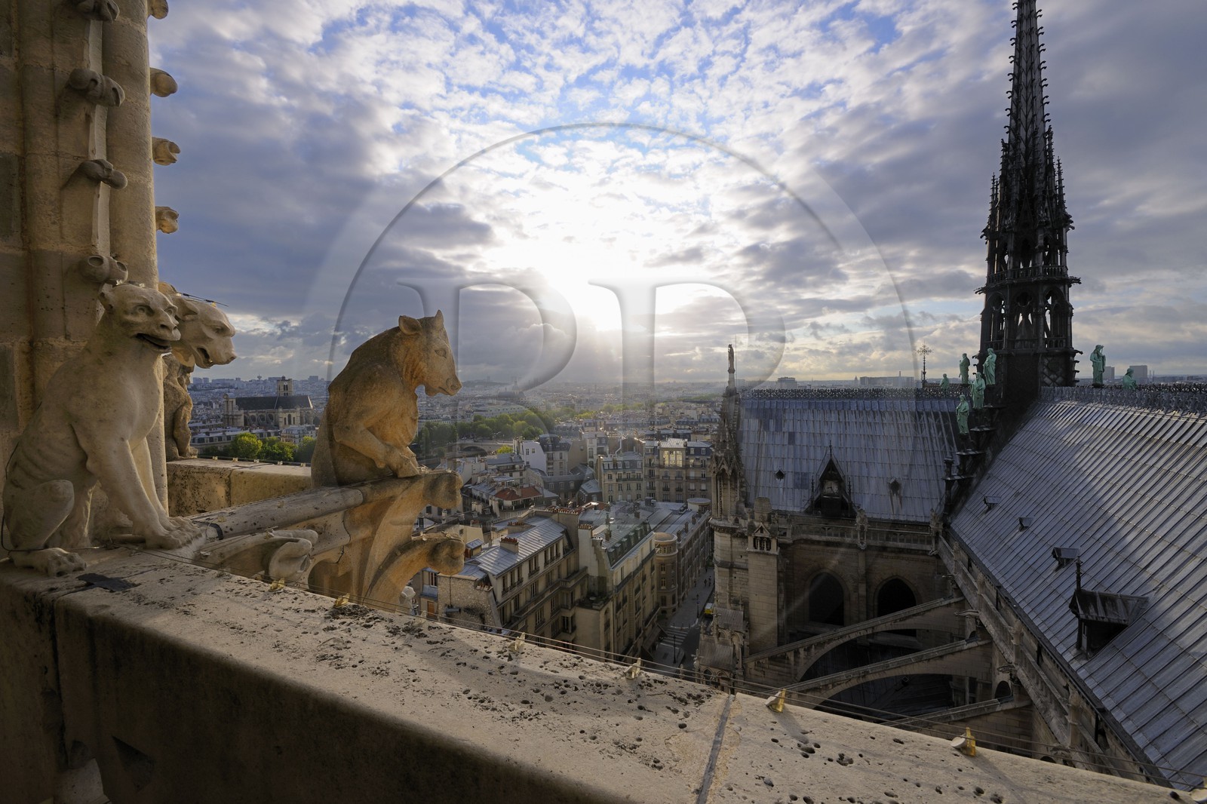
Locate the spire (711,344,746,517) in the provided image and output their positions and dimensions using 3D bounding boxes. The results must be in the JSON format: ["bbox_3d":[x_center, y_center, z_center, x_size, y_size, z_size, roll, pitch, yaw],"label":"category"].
[{"bbox_3d":[11.000,2.500,41.400,2.800,15.300,2.800,1,2,25],"label":"spire"}]

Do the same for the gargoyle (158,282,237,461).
[{"bbox_3d":[-3.200,-0.215,3.500,0.500,1.300,0.800,2,3,42],"label":"gargoyle"}]

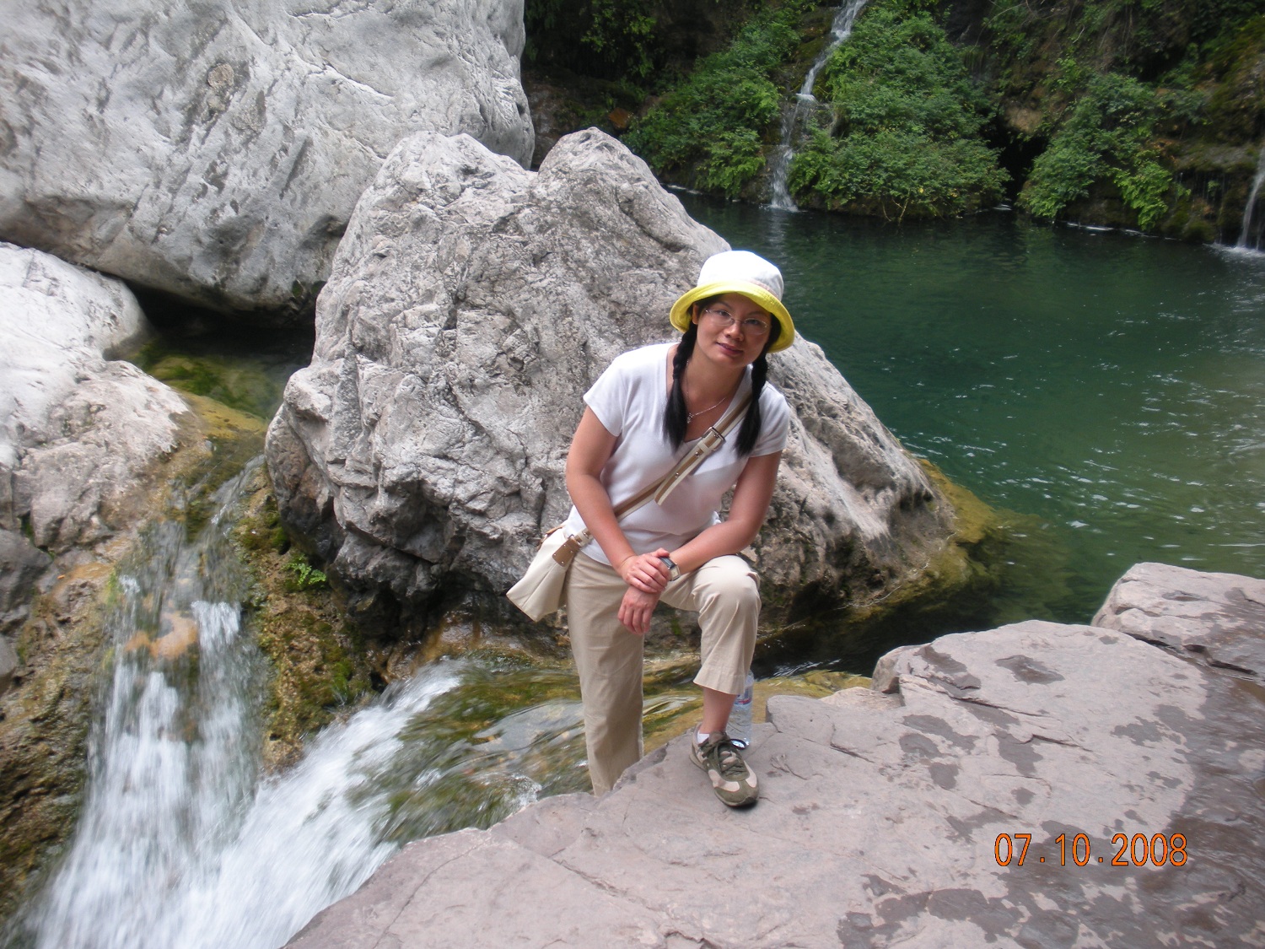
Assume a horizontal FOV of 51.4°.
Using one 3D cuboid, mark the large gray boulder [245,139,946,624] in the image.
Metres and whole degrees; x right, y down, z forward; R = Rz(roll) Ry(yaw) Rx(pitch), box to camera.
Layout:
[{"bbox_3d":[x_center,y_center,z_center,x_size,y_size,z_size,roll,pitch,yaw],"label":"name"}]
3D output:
[{"bbox_3d":[-0.080,-0.485,5.228,2.550,1.750,2.000,-3,17,-10],"label":"large gray boulder"}]

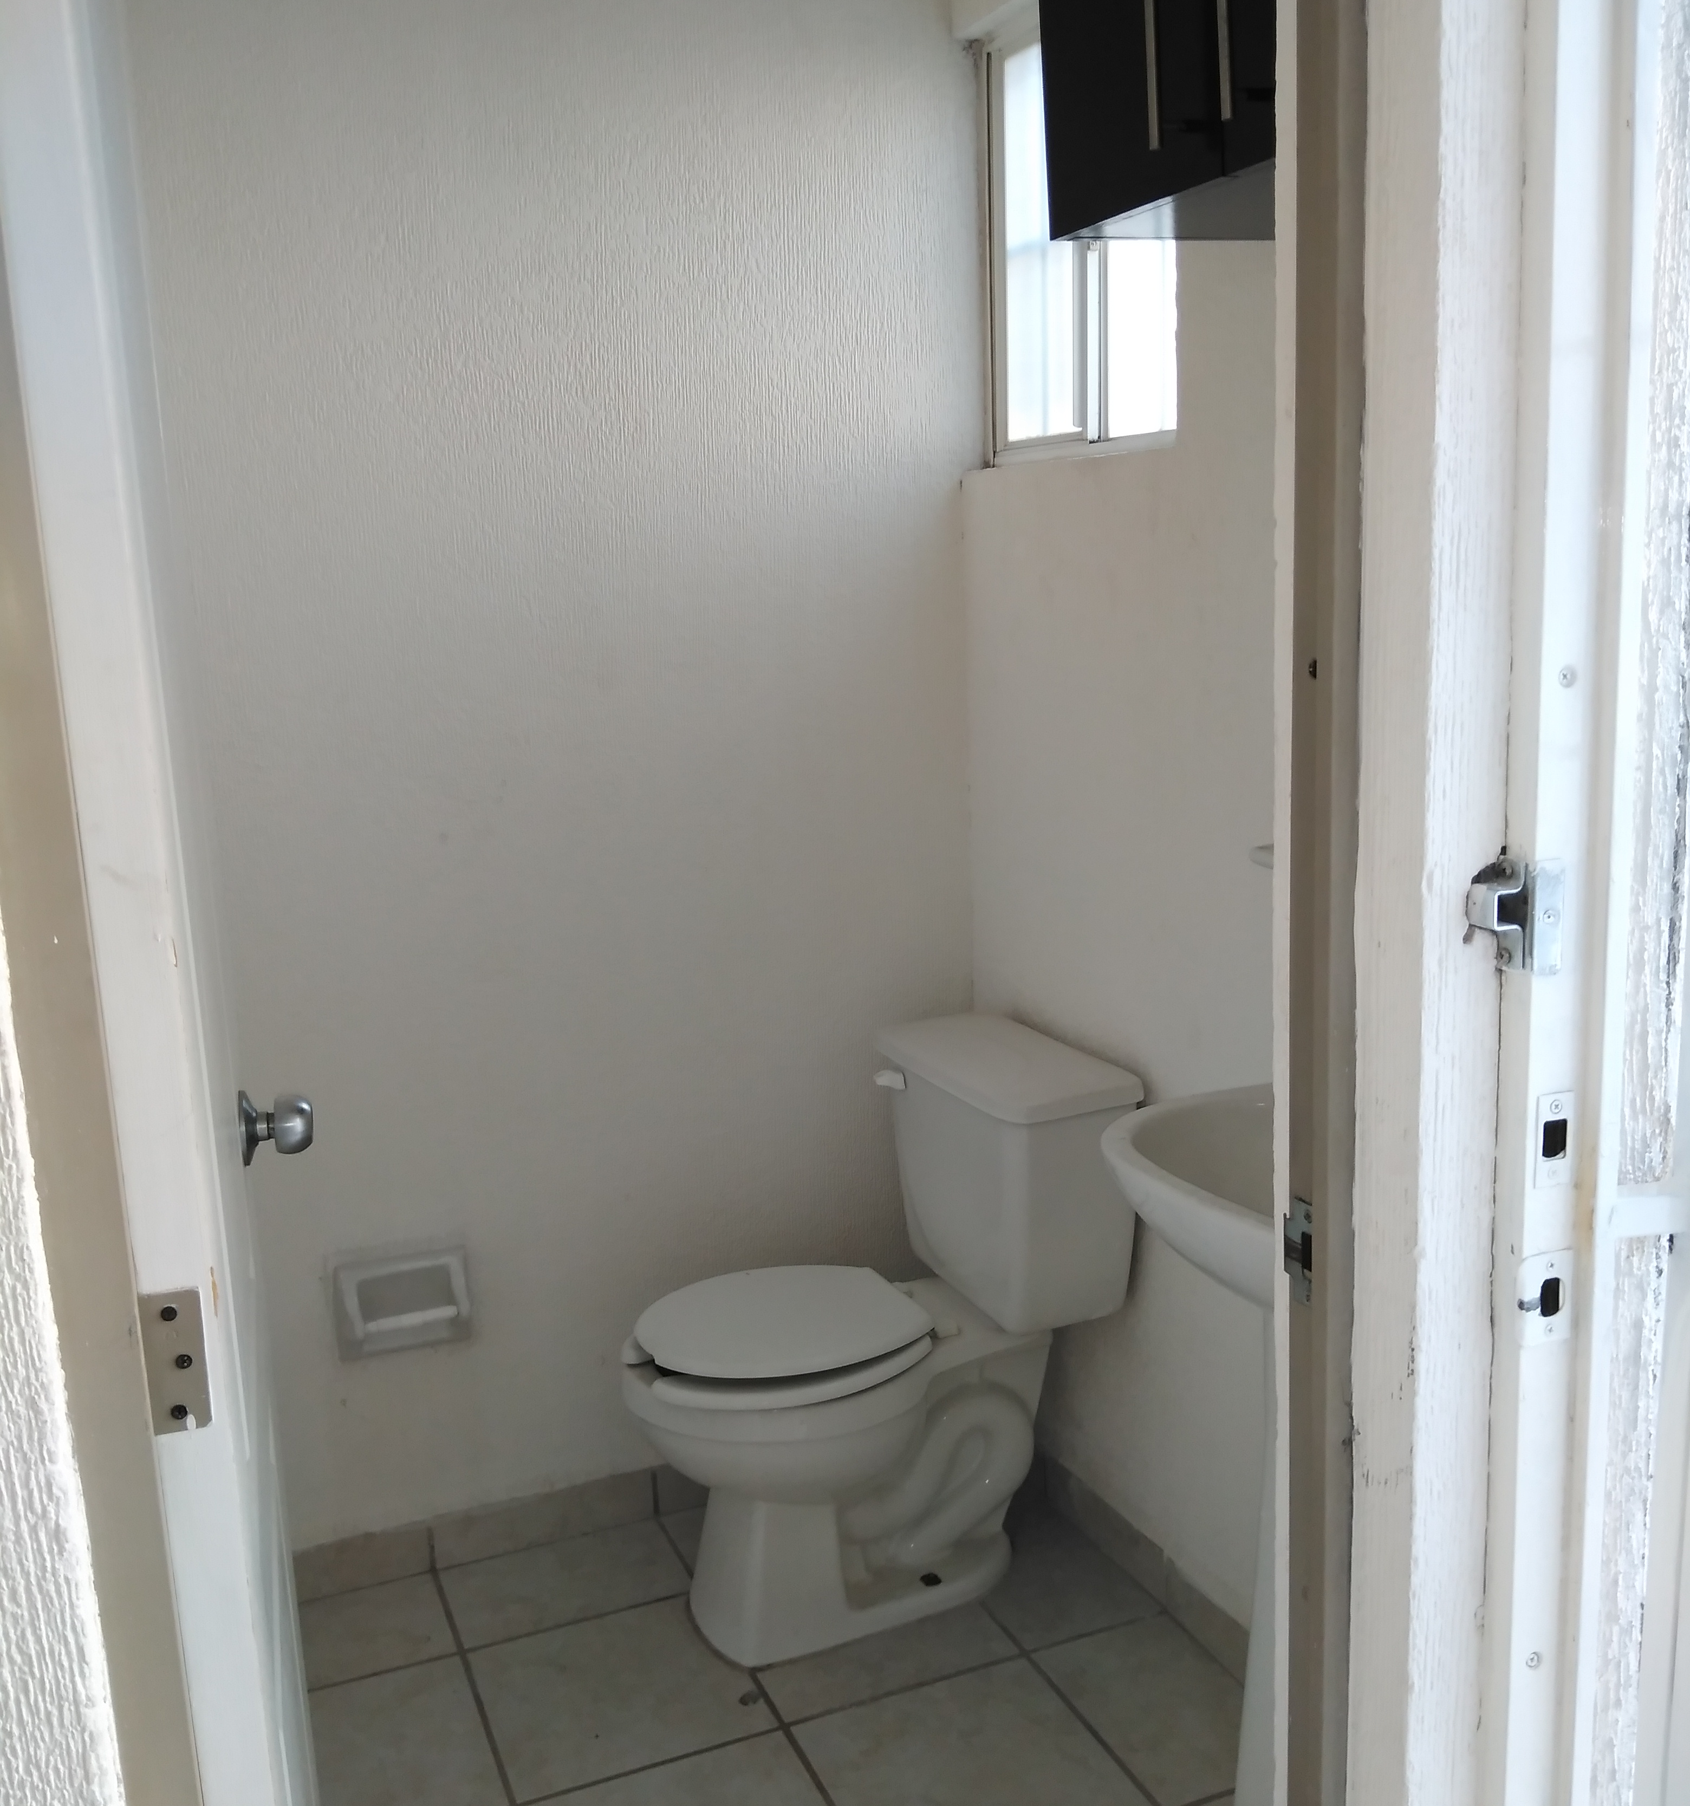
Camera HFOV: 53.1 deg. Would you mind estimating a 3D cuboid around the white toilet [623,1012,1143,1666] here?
[{"bbox_3d":[0.024,0.597,2.295,0.656,0.744,0.425,-6,10,-22],"label":"white toilet"}]

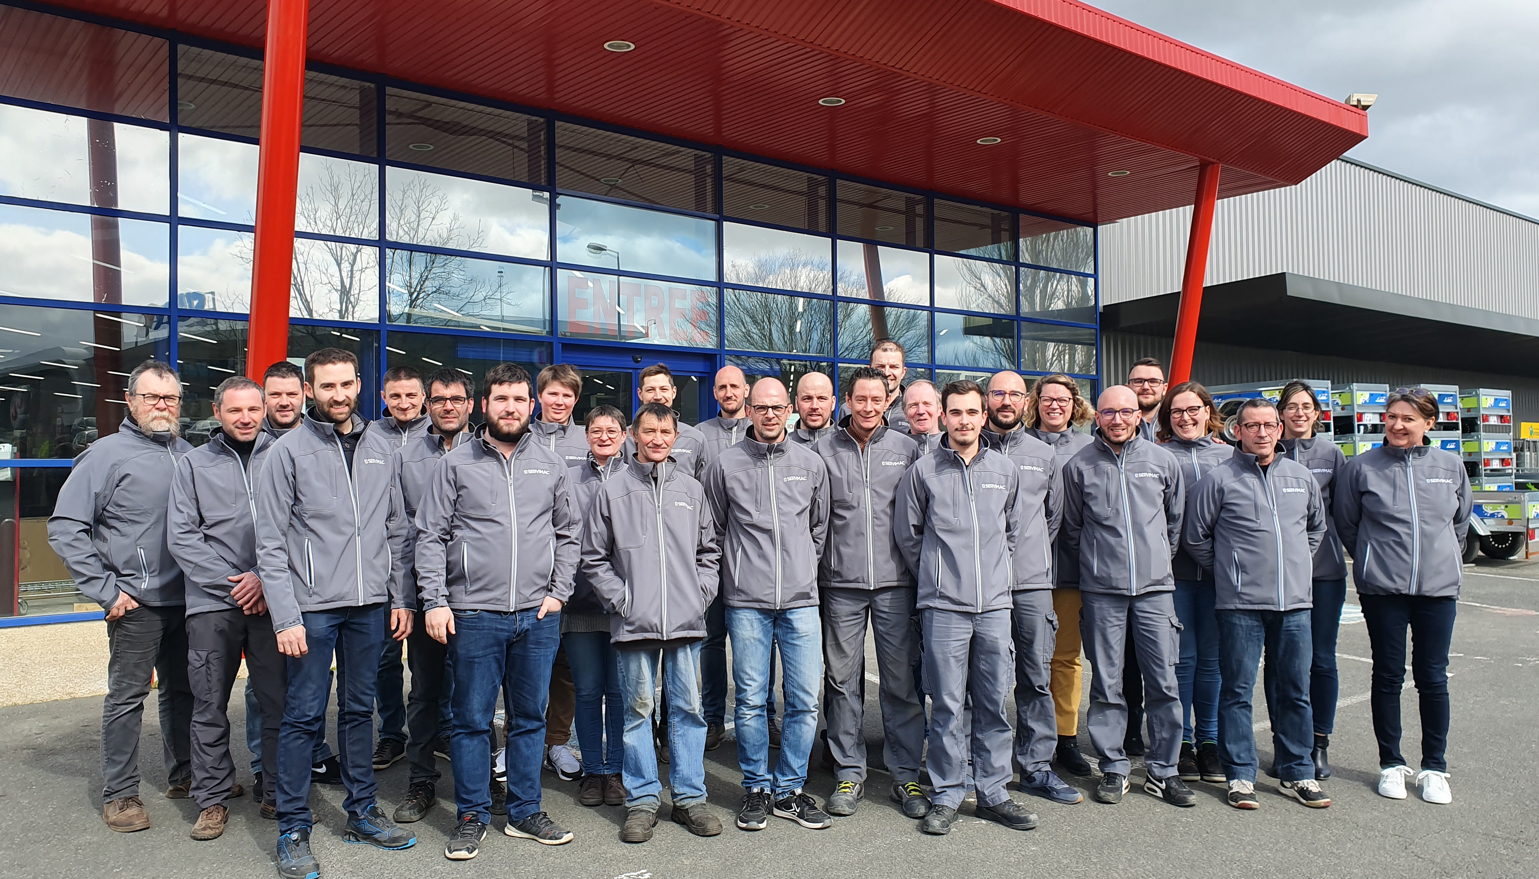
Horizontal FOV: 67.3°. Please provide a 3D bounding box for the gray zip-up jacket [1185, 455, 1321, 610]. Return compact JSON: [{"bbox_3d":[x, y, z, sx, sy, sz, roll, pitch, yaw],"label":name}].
[{"bbox_3d":[2.050,0.365,4.900,0.570,0.720,0.340,-1,-2,-3],"label":"gray zip-up jacket"}]

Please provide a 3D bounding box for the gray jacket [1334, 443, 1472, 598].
[{"bbox_3d":[2.714,0.339,4.961,0.520,0.680,0.310,-1,-2,19],"label":"gray jacket"}]

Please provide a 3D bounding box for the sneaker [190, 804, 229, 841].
[{"bbox_3d":[-2.133,1.428,4.425,0.108,0.120,0.285,0,-2,-20],"label":"sneaker"}]

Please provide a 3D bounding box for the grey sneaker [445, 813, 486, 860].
[{"bbox_3d":[-1.107,1.432,4.262,0.115,0.125,0.305,0,-1,-6],"label":"grey sneaker"}]

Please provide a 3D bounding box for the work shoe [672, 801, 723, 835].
[{"bbox_3d":[-0.288,1.473,4.592,0.112,0.115,0.298,1,-2,-38],"label":"work shoe"}]

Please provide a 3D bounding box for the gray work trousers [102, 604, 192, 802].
[{"bbox_3d":[-2.553,1.007,4.772,0.290,0.970,0.390,-2,-2,38],"label":"gray work trousers"}]

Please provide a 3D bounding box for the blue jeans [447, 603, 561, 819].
[{"bbox_3d":[-1.007,0.998,4.390,0.420,0.880,0.320,0,-1,-21],"label":"blue jeans"}]

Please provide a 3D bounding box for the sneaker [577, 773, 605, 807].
[{"bbox_3d":[-0.757,1.459,4.900,0.105,0.110,0.270,-1,-1,-8],"label":"sneaker"}]

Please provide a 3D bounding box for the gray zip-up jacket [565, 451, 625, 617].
[{"bbox_3d":[-0.730,0.413,5.020,0.500,0.720,0.290,0,-2,-8],"label":"gray zip-up jacket"}]

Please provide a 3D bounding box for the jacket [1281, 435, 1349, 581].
[{"bbox_3d":[2.379,0.311,5.242,0.460,0.660,0.280,-1,-2,18],"label":"jacket"}]

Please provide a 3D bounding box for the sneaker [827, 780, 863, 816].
[{"bbox_3d":[0.326,1.475,4.822,0.112,0.110,0.298,-1,-2,21],"label":"sneaker"}]

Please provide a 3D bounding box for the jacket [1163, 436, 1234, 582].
[{"bbox_3d":[1.887,0.297,5.060,0.500,0.650,0.300,-1,-1,15],"label":"jacket"}]

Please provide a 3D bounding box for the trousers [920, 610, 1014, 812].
[{"bbox_3d":[0.786,1.007,4.620,0.380,0.900,0.310,-1,-1,-5],"label":"trousers"}]

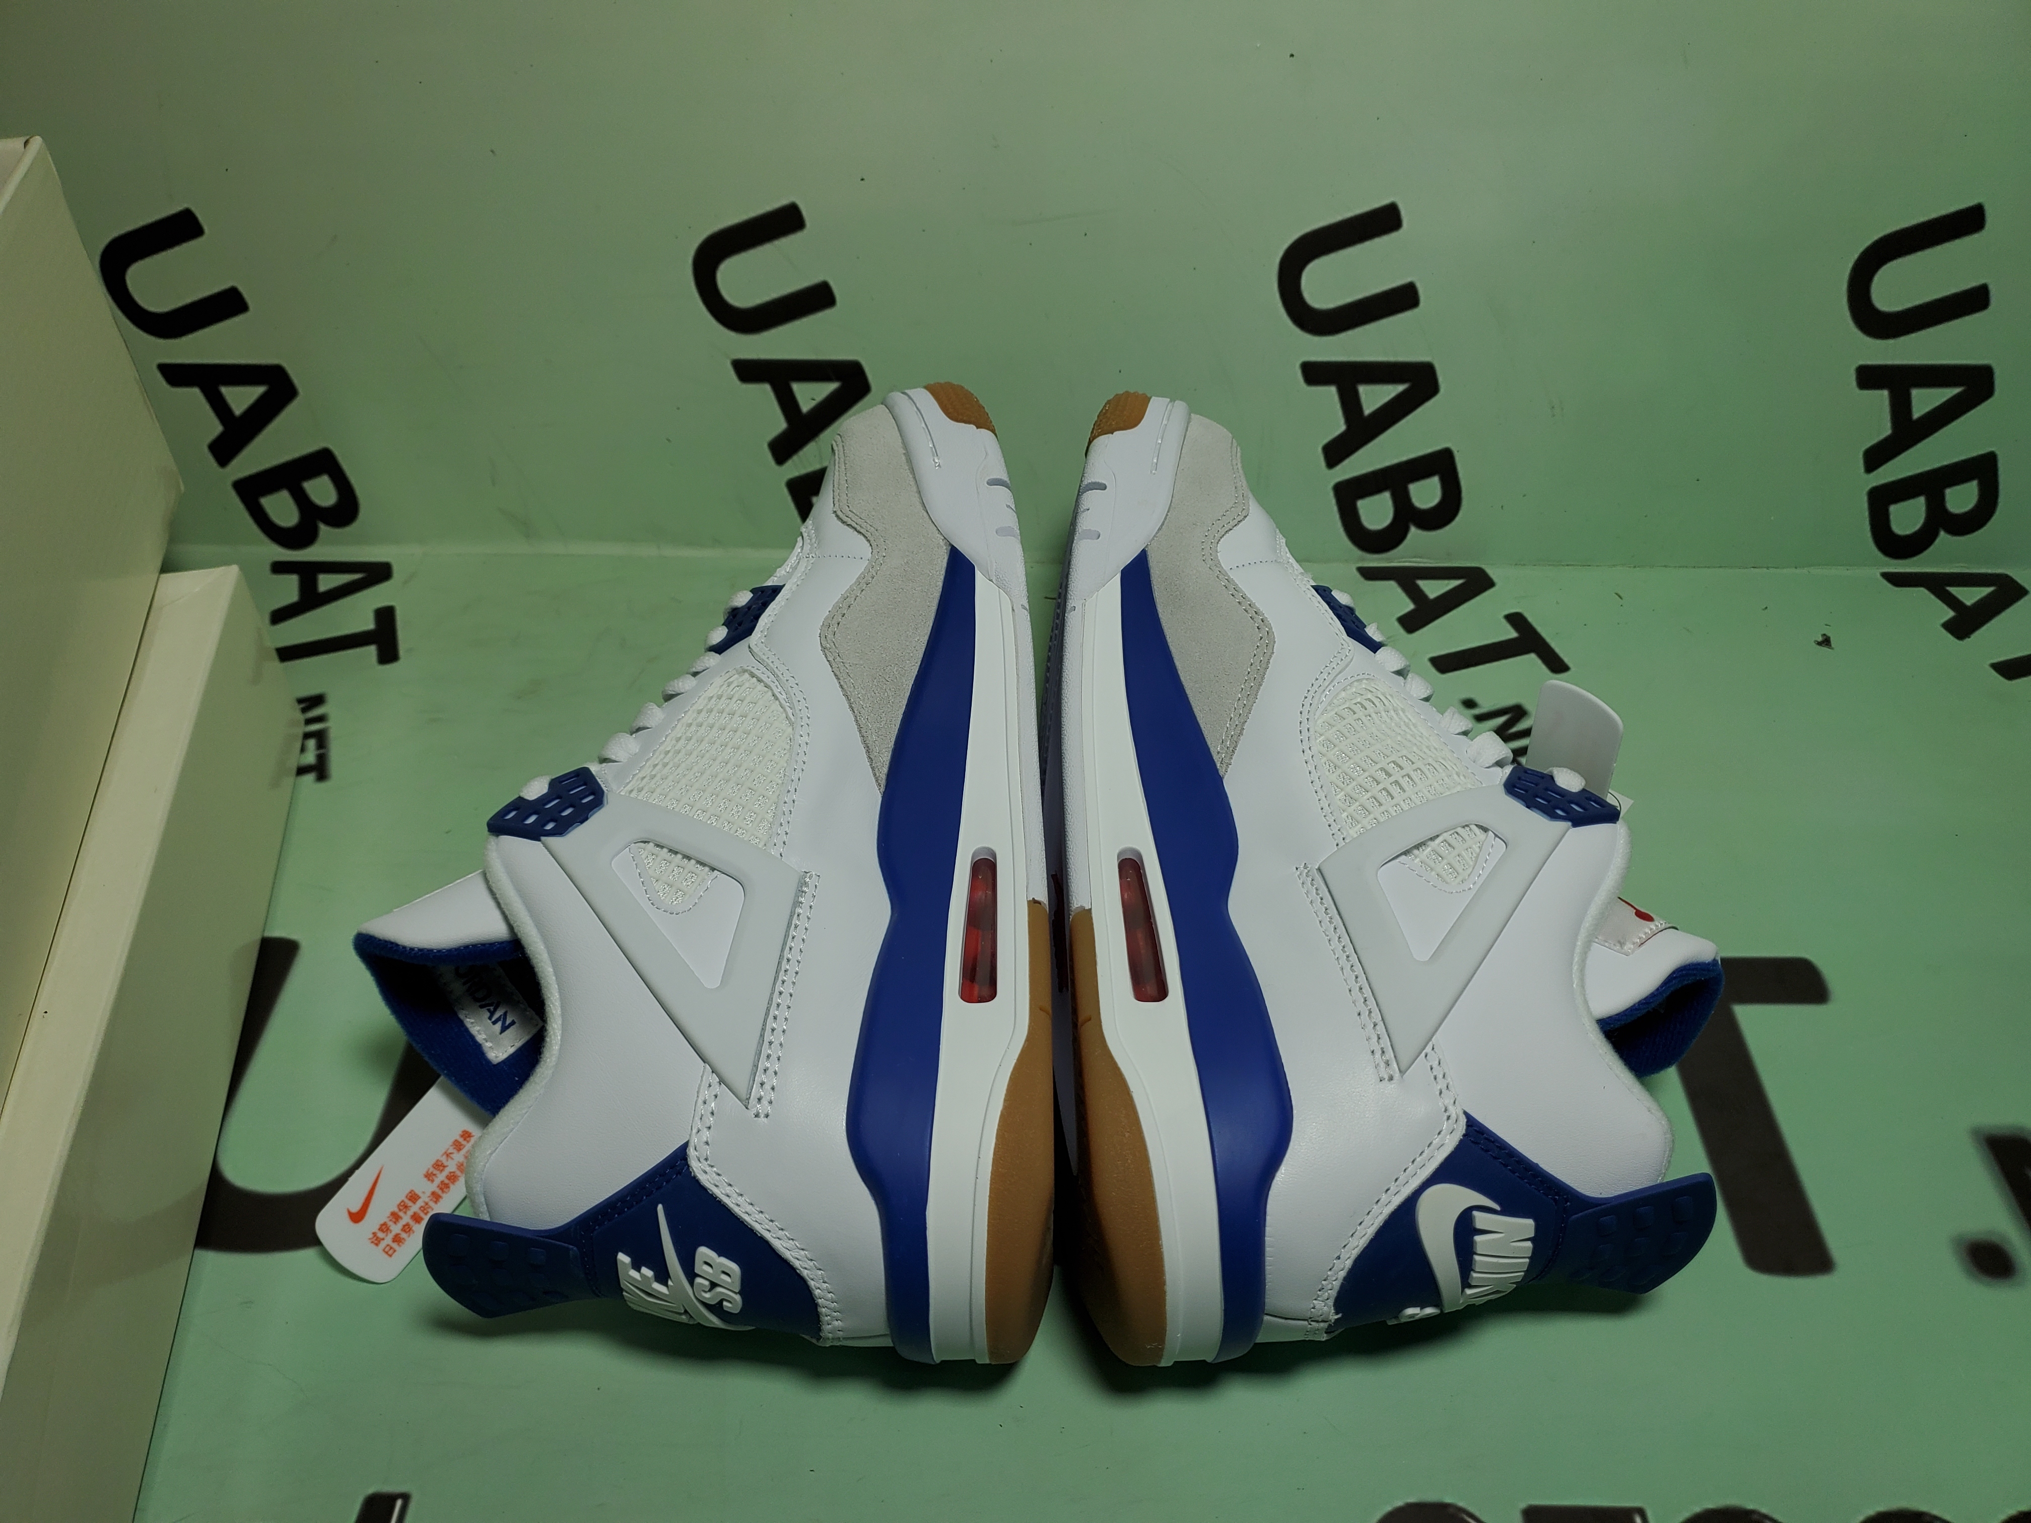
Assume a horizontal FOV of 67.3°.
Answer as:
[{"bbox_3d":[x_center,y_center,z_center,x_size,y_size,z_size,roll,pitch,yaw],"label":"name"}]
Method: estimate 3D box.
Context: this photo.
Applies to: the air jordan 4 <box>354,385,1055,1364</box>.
[{"bbox_3d":[-0.071,0.007,0.411,0.158,0.110,0.300,-2,48,1],"label":"air jordan 4"}]

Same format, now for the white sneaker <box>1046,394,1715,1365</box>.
[{"bbox_3d":[0.089,0.010,0.414,0.158,0.110,0.300,2,48,-4],"label":"white sneaker"}]

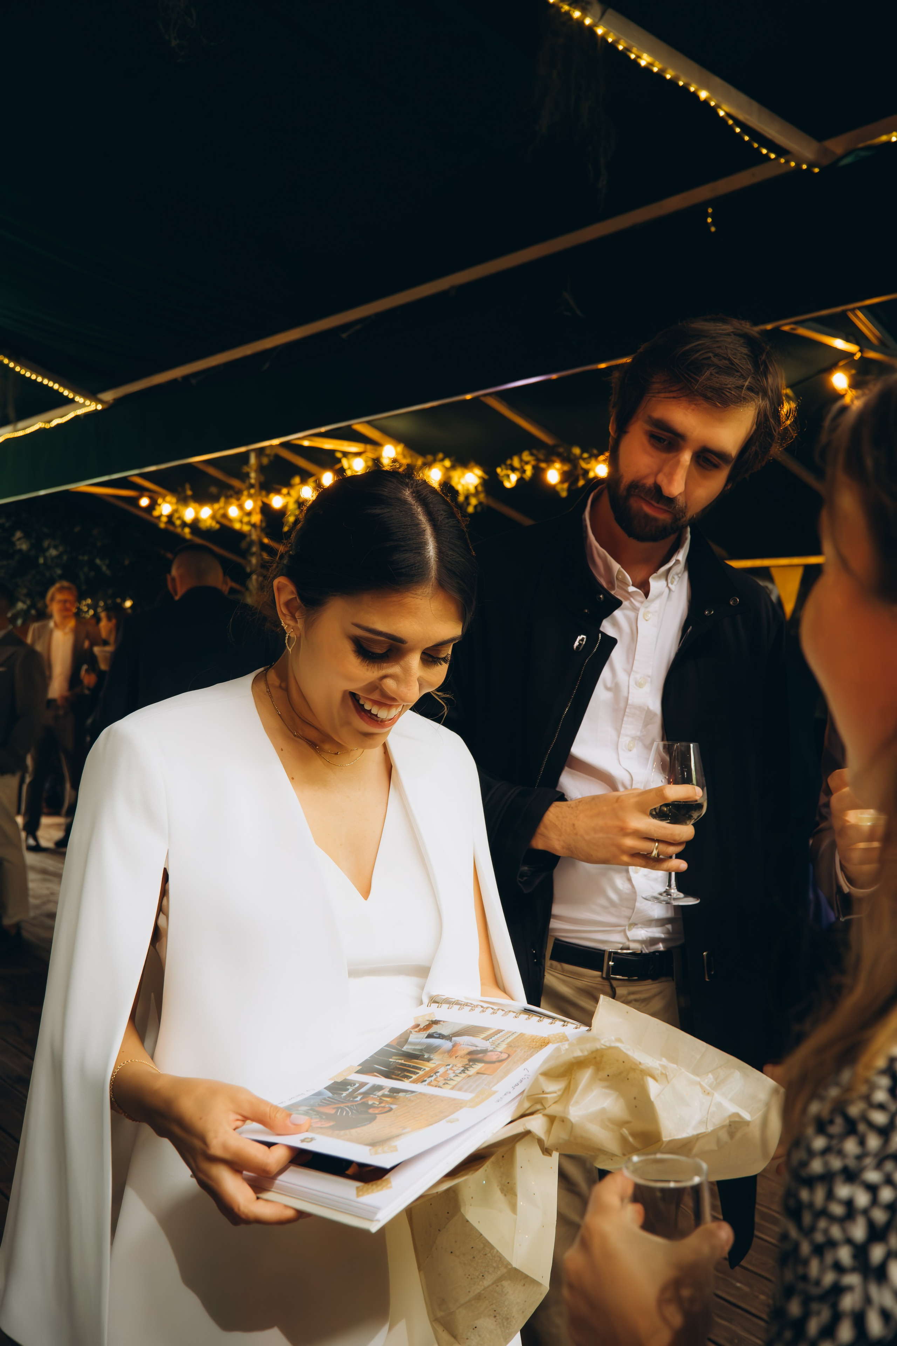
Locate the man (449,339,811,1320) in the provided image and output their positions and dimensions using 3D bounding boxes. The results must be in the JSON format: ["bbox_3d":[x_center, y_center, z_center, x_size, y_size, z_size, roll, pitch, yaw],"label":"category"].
[{"bbox_3d":[0.230,0.531,1.450,0.560,1.870,0.460,0,3,0],"label":"man"}]

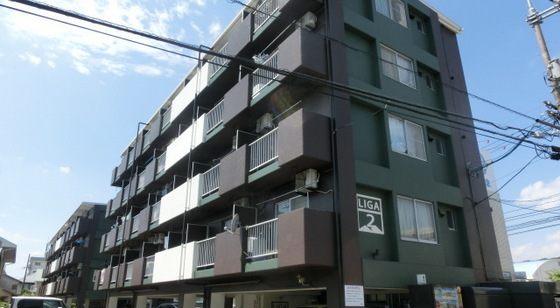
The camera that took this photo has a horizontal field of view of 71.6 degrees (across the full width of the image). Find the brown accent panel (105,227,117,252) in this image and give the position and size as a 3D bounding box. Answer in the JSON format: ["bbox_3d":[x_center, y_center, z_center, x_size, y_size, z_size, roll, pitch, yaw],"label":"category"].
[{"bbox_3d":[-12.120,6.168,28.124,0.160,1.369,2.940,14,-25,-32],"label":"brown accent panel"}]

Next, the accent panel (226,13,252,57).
[{"bbox_3d":[-1.592,-4.604,15.745,0.160,1.369,1.891,14,-25,-32],"label":"accent panel"}]

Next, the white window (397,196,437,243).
[{"bbox_3d":[4.230,2.032,11.903,1.744,1.297,0.100,14,-25,-32],"label":"white window"}]

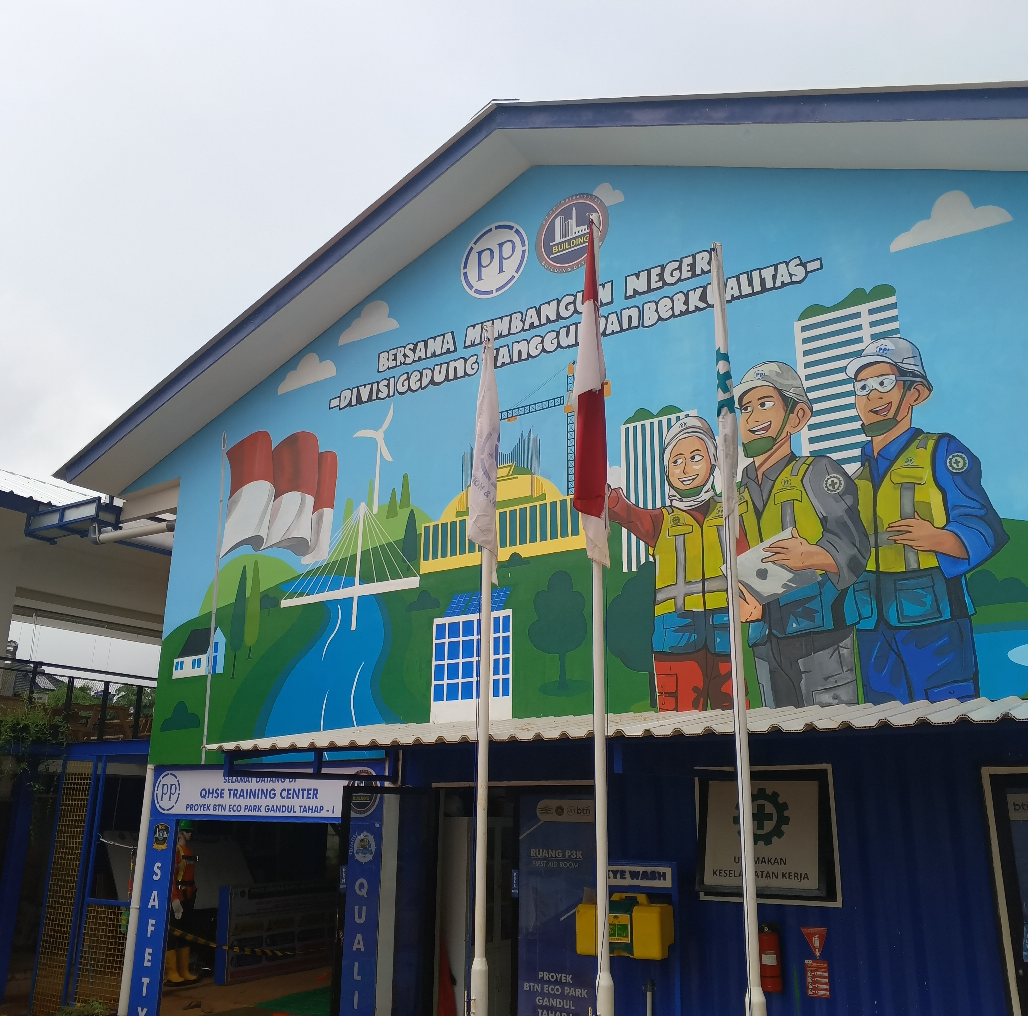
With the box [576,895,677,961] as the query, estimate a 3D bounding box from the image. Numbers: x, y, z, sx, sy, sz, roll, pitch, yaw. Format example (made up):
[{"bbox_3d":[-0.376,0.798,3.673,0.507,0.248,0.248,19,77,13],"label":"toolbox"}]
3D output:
[{"bbox_3d":[0.774,2.894,6.537,0.635,0.400,0.245,-10,-20,30],"label":"box"}]

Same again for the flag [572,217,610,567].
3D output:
[{"bbox_3d":[0.405,-0.695,5.191,0.190,2.060,0.140,-10,-20,30],"label":"flag"}]

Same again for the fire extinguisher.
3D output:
[{"bbox_3d":[1.661,2.901,6.066,0.140,0.405,0.145,-10,-20,30],"label":"fire extinguisher"}]

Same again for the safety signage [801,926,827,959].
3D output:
[{"bbox_3d":[1.931,2.789,6.023,0.172,0.175,0.010,-10,-20,30],"label":"safety signage"}]

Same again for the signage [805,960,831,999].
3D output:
[{"bbox_3d":[1.931,2.992,5.960,0.146,0.208,0.010,-10,-20,30],"label":"signage"}]

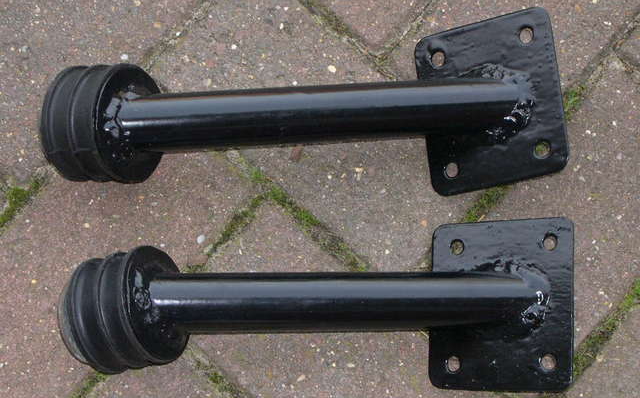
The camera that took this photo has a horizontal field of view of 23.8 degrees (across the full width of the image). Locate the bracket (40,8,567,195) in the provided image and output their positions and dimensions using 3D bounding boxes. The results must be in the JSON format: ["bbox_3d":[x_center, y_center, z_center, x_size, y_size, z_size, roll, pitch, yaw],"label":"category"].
[{"bbox_3d":[-0.013,-0.047,0.890,0.303,0.084,0.100,-4,80,-5],"label":"bracket"}]

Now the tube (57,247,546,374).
[{"bbox_3d":[-0.013,0.062,0.870,0.271,0.076,0.071,0,80,-5],"label":"tube"}]

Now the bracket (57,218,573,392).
[{"bbox_3d":[-0.003,0.062,0.872,0.293,0.084,0.102,0,80,-5],"label":"bracket"}]

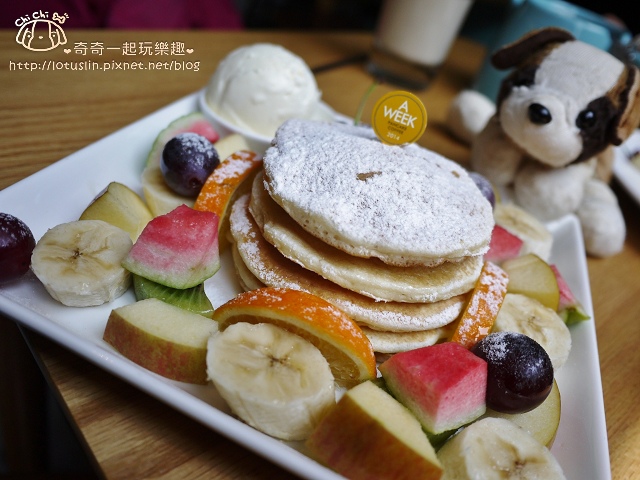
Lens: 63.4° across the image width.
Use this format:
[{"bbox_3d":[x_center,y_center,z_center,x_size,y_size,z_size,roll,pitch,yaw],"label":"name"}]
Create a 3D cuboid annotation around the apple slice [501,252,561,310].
[{"bbox_3d":[0.100,0.021,0.246,0.028,0.020,0.023,29,36,12],"label":"apple slice"}]

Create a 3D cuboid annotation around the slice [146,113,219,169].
[{"bbox_3d":[-0.067,-0.045,0.257,0.034,0.020,0.024,-19,50,-42],"label":"slice"}]

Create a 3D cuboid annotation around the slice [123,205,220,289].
[{"bbox_3d":[-0.053,0.002,0.187,0.030,0.020,0.020,26,35,8],"label":"slice"}]

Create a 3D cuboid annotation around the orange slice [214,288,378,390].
[{"bbox_3d":[-0.008,0.033,0.178,0.057,0.025,0.015,22,35,2],"label":"orange slice"}]

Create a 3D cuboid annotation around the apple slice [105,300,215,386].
[{"bbox_3d":[-0.051,0.030,0.170,0.036,0.016,0.018,24,35,7],"label":"apple slice"}]

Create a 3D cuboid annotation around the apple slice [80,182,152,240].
[{"bbox_3d":[-0.080,-0.010,0.205,0.027,0.018,0.022,32,36,16],"label":"apple slice"}]

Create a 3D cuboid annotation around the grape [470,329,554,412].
[{"bbox_3d":[0.065,0.045,0.175,0.028,0.028,0.028,20,35,0],"label":"grape"}]

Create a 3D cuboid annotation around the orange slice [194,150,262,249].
[{"bbox_3d":[-0.041,-0.018,0.230,0.014,0.027,0.053,19,35,-2],"label":"orange slice"}]

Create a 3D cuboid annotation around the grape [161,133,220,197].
[{"bbox_3d":[-0.056,-0.033,0.224,0.027,0.027,0.027,20,35,0],"label":"grape"}]

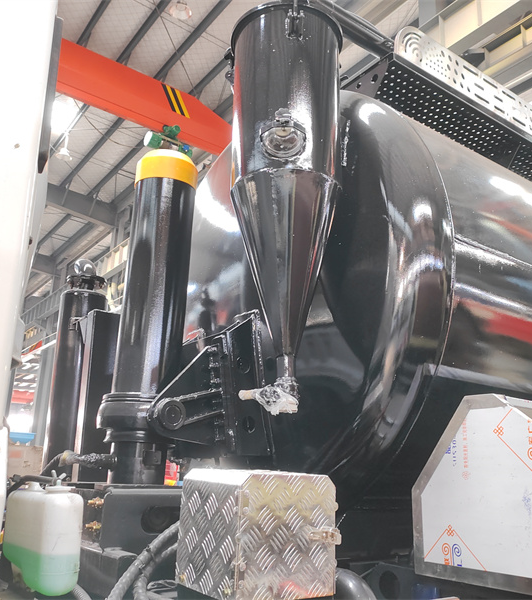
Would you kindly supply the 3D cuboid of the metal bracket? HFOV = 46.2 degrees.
[{"bbox_3d":[-0.288,0.288,2.190,0.470,0.478,0.441,13,-19,-35],"label":"metal bracket"}]

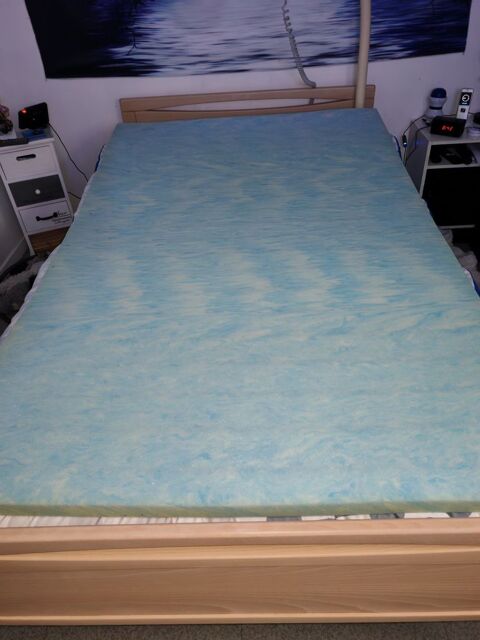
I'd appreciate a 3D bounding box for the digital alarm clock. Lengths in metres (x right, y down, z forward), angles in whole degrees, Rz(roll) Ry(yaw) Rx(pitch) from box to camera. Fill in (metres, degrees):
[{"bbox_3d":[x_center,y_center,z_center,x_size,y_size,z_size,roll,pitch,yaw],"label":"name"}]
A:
[{"bbox_3d":[1.032,-0.957,2.471,0.143,0.062,0.068,18,46,24],"label":"digital alarm clock"}]

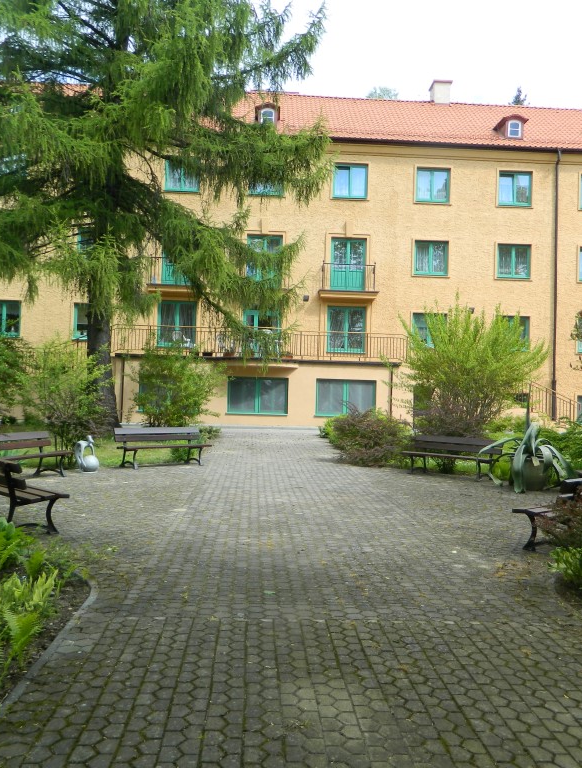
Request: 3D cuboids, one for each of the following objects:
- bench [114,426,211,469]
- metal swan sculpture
[{"bbox_3d":[-2.612,1.302,15.221,1.950,0.770,0.600,2,-1,-40],"label":"bench"},{"bbox_3d":[-3.844,1.311,14.004,0.400,0.680,0.360,1,-1,30],"label":"metal swan sculpture"}]

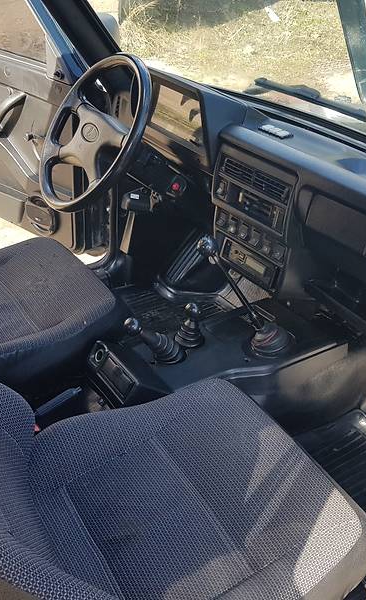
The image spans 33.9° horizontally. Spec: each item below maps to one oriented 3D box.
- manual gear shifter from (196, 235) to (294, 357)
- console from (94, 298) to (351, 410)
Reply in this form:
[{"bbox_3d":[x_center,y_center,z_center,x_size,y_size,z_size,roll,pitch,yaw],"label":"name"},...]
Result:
[{"bbox_3d":[0.147,0.002,1.449,0.245,0.365,0.110,-20,38,-28],"label":"manual gear shifter"},{"bbox_3d":[0.086,0.126,1.534,0.650,0.155,0.285,-20,38,-28],"label":"console"}]

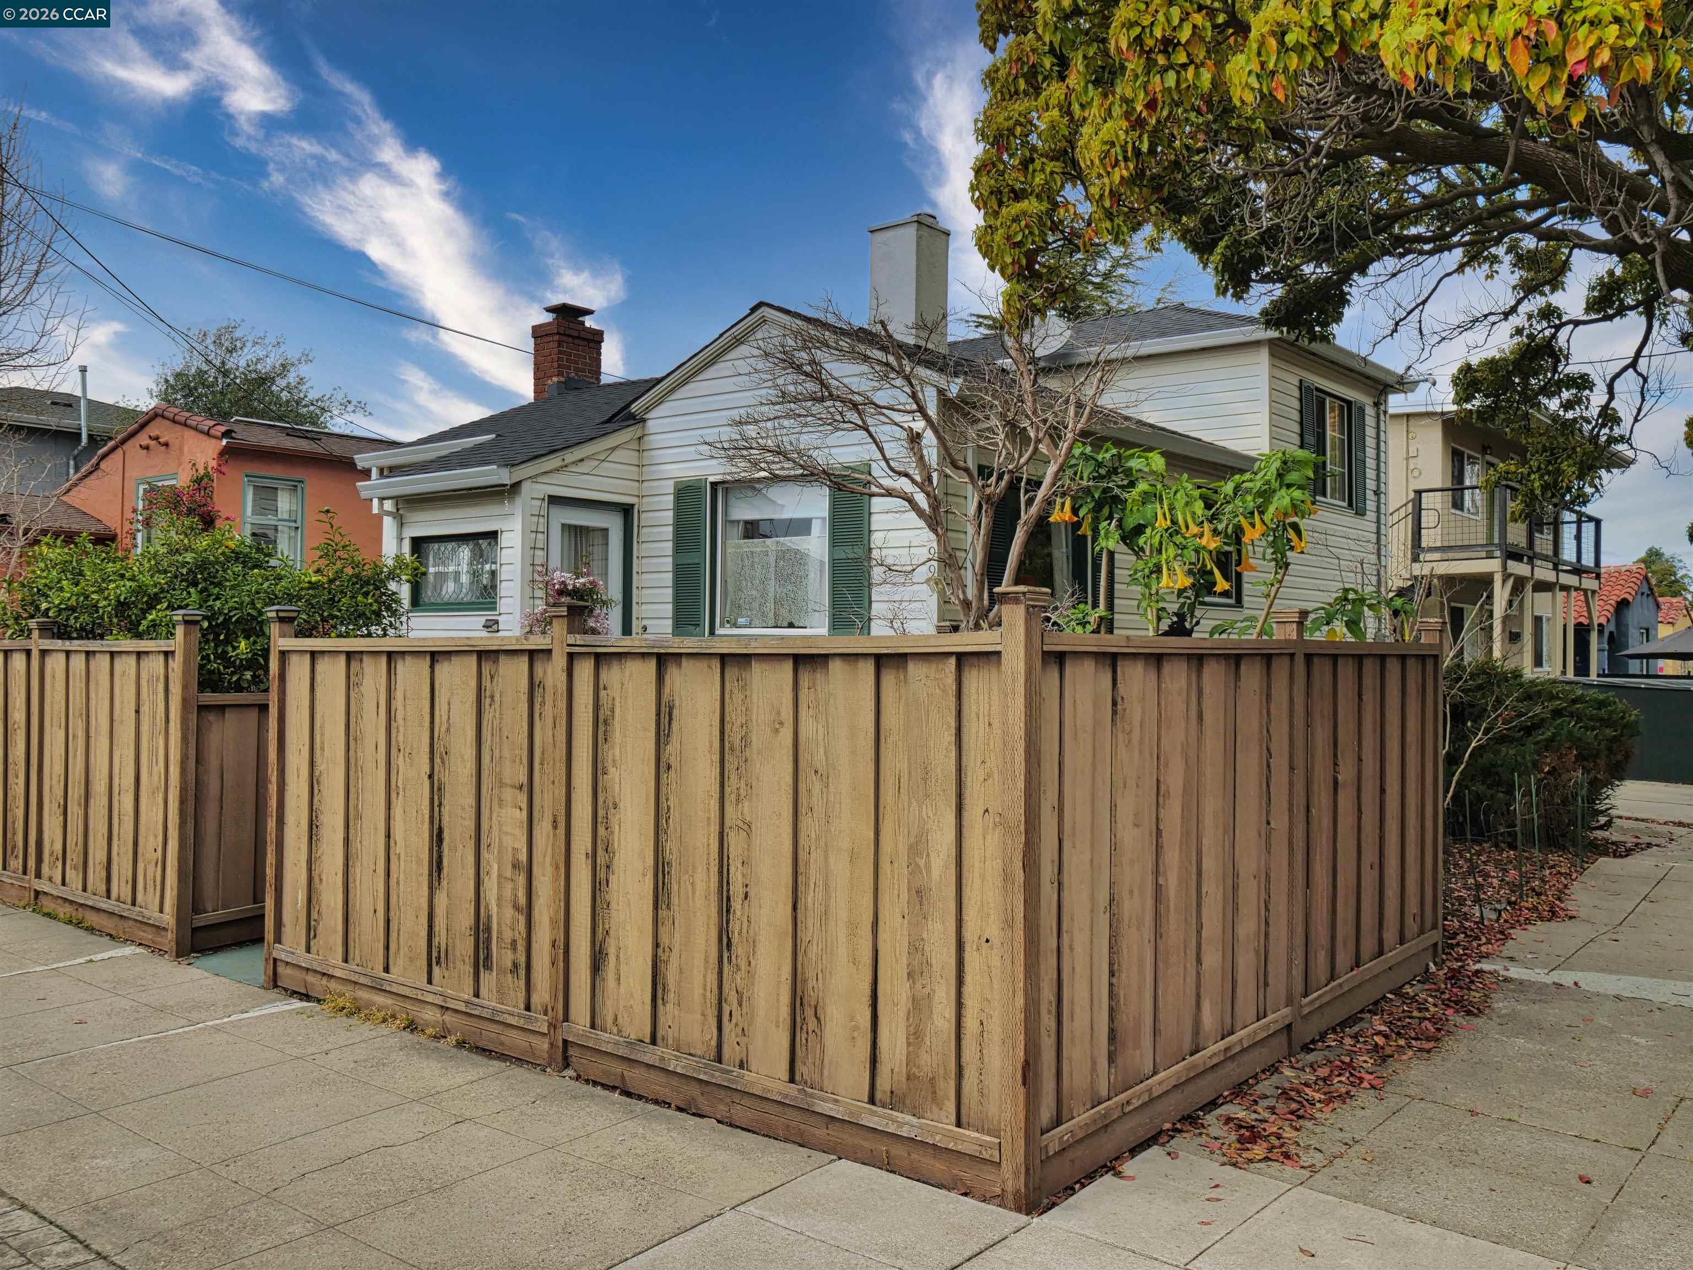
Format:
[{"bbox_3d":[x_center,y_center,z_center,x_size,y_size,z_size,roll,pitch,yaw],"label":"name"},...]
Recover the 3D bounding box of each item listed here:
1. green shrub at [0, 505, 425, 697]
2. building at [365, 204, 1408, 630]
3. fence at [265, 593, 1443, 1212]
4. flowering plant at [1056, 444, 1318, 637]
[{"bbox_3d":[-4.451,0.435,9.763,2.900,2.600,1.800,0,-1,40],"label":"green shrub"},{"bbox_3d":[0.694,-1.347,15.719,7.952,6.274,11.872,0,-1,40],"label":"building"},{"bbox_3d":[0.188,0.813,6.895,4.269,1.806,4.236,0,-1,40],"label":"fence"},{"bbox_3d":[1.839,0.346,7.395,1.200,2.670,1.200,0,-1,40],"label":"flowering plant"}]

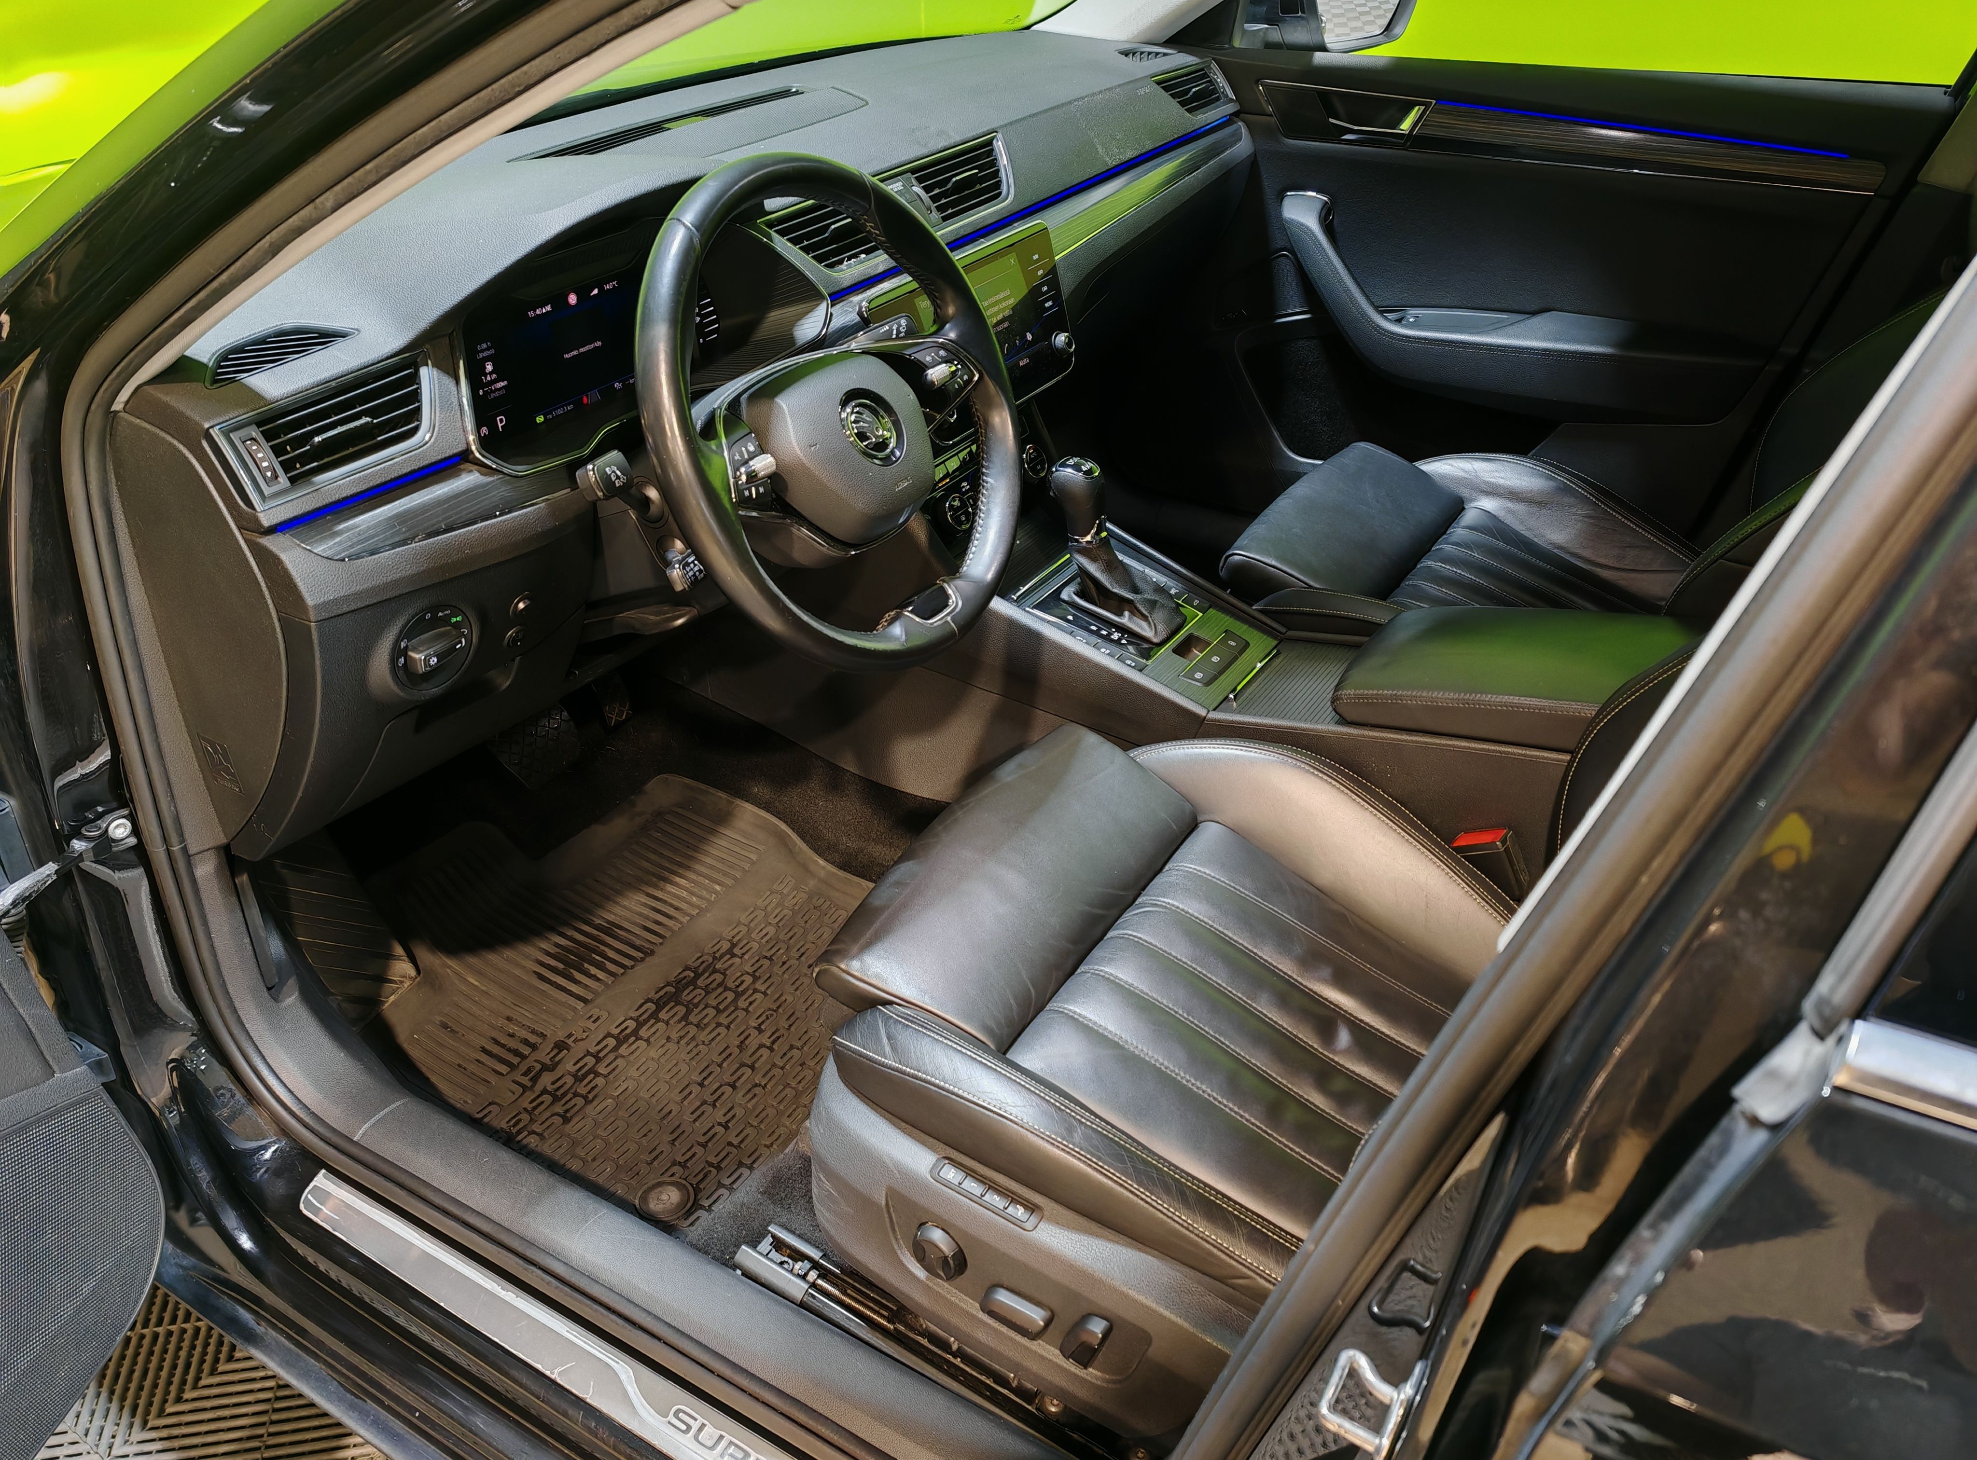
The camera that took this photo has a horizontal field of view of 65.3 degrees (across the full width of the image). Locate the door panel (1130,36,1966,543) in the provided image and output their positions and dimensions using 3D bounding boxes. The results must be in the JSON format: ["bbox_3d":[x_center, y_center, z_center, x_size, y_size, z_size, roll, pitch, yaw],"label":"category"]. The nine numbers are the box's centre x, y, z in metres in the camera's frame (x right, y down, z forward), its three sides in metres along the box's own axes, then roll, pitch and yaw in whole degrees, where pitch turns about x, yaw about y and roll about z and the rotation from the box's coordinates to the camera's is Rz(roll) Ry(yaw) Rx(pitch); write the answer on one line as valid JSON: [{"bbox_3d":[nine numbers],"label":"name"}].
[{"bbox_3d":[0.598,-0.506,1.906,0.870,0.630,0.140,17,36,24],"label":"door panel"}]

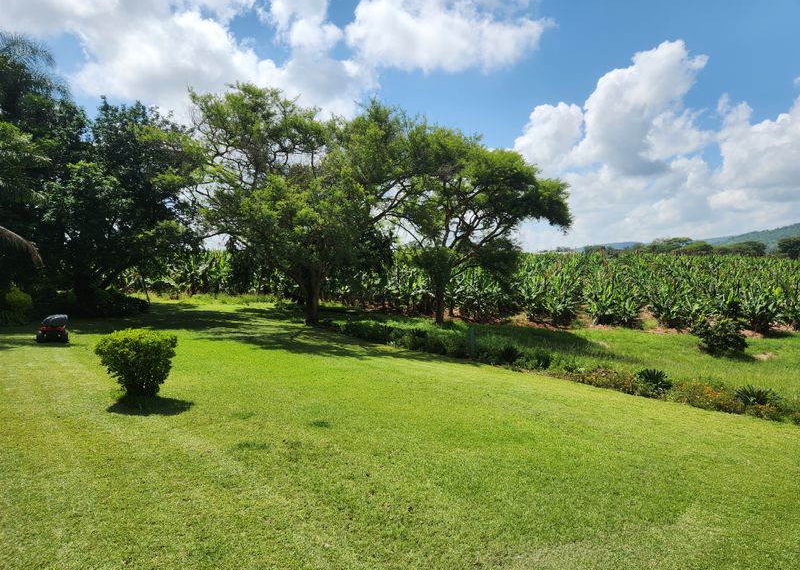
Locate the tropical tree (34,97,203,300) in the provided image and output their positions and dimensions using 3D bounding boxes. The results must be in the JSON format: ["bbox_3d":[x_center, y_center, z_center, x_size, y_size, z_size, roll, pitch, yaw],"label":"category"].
[{"bbox_3d":[-13.194,-3.928,25.000,7.620,9.595,7.300,0,3,0],"label":"tropical tree"}]

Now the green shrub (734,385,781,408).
[{"bbox_3d":[6.121,1.926,9.100,0.788,0.411,0.750,0,3,0],"label":"green shrub"}]

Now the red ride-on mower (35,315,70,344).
[{"bbox_3d":[-10.491,1.310,16.000,1.000,0.950,1.600,-2,4,-27],"label":"red ride-on mower"}]

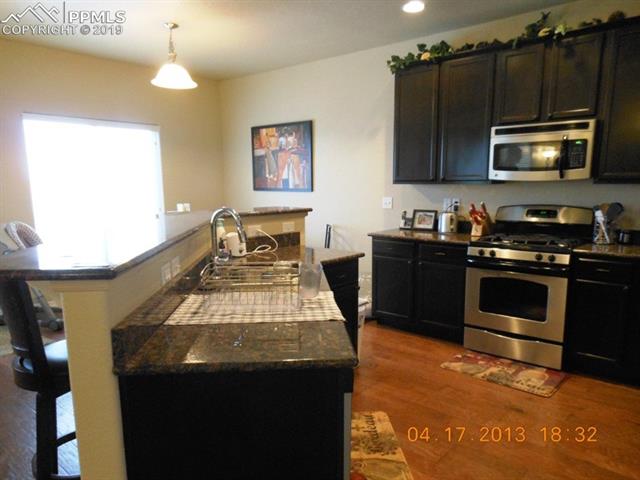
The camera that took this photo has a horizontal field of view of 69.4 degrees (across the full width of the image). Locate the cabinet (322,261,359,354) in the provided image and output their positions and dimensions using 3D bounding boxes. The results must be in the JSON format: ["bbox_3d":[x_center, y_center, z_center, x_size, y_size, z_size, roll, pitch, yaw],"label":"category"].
[{"bbox_3d":[-0.074,0.565,3.384,0.601,0.867,0.404,6,10,41],"label":"cabinet"}]

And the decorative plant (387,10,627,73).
[{"bbox_3d":[1.398,-1.639,3.837,1.940,0.246,0.217,6,10,41],"label":"decorative plant"}]

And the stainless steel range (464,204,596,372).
[{"bbox_3d":[1.684,0.330,3.771,0.746,1.187,0.650,6,10,41],"label":"stainless steel range"}]

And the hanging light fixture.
[{"bbox_3d":[-1.324,-1.656,4.165,0.414,0.557,0.414,6,10,41],"label":"hanging light fixture"}]

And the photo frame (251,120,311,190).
[{"bbox_3d":[-0.511,-1.052,5.944,1.098,0.845,0.039,6,10,41],"label":"photo frame"}]

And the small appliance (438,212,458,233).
[{"bbox_3d":[1.219,-0.162,4.391,0.138,0.187,0.197,-2,8,-10],"label":"small appliance"}]

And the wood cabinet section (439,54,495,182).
[{"bbox_3d":[1.345,-1.038,4.078,0.474,1.060,0.316,6,10,40],"label":"wood cabinet section"}]

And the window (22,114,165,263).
[{"bbox_3d":[-2.593,-0.662,5.530,0.099,1.492,1.556,6,10,41],"label":"window"}]

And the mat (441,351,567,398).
[{"bbox_3d":[1.349,0.971,3.444,0.783,0.010,0.443,6,10,41],"label":"mat"}]

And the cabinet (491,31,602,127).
[{"bbox_3d":[1.818,-1.218,3.656,0.756,0.621,0.335,6,10,41],"label":"cabinet"}]

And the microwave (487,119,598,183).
[{"bbox_3d":[1.805,-0.700,3.702,0.749,0.419,0.394,6,10,41],"label":"microwave"}]

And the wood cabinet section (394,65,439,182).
[{"bbox_3d":[0.991,-1.077,4.378,0.455,1.060,0.316,6,10,40],"label":"wood cabinet section"}]

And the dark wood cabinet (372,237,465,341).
[{"bbox_3d":[1.068,0.419,4.383,0.955,0.867,0.591,6,10,41],"label":"dark wood cabinet"}]

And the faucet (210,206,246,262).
[{"bbox_3d":[-0.537,0.000,2.722,0.217,0.370,0.069,-1,7,-4],"label":"faucet"}]

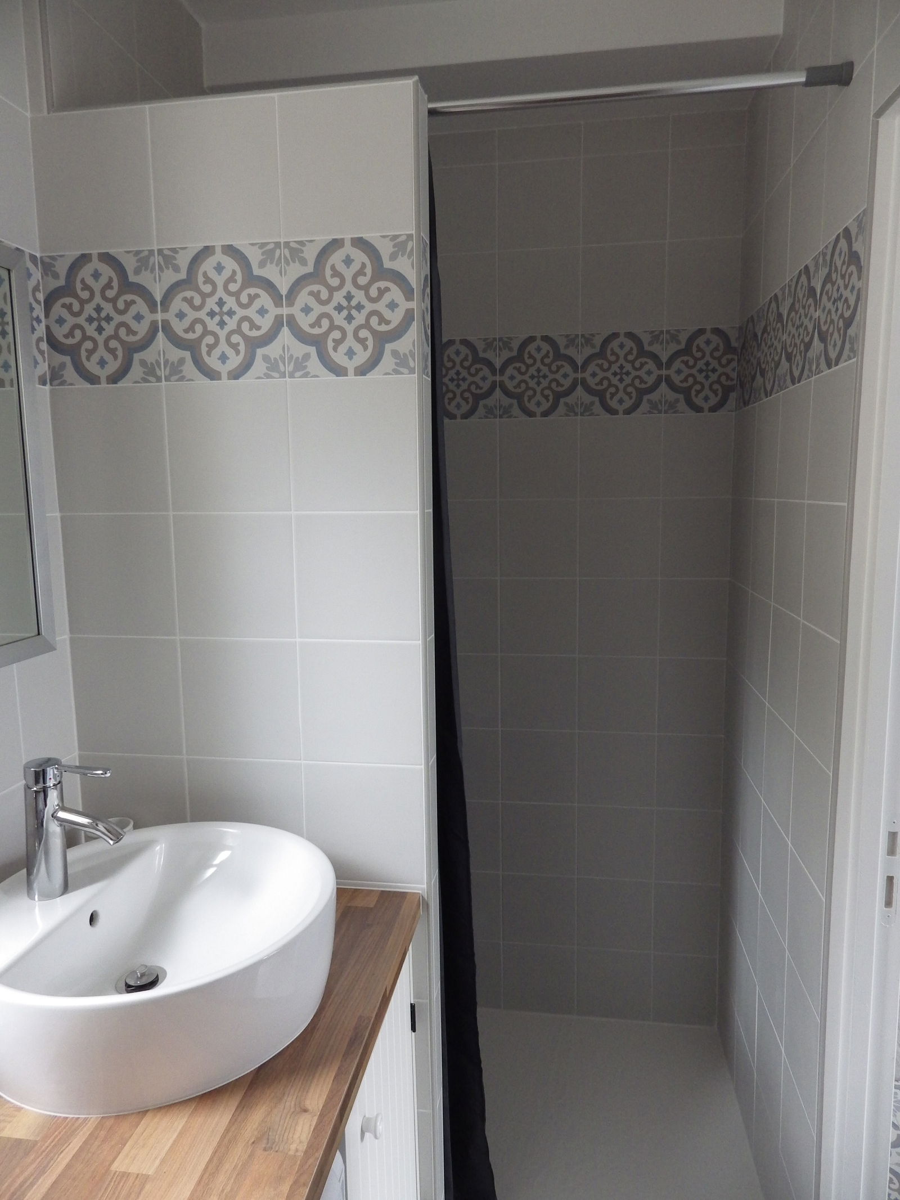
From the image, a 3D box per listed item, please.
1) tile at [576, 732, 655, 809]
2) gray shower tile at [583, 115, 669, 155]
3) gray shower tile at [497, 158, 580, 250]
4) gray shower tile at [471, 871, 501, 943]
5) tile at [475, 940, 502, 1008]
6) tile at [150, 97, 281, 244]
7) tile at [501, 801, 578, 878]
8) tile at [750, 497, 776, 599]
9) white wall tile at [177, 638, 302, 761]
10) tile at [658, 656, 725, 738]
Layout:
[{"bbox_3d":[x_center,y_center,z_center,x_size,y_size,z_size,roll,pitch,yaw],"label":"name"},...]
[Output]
[{"bbox_3d":[0.432,0.444,1.988,0.198,0.198,0.009,0,8,8],"label":"tile"},{"bbox_3d":[0.415,-1.092,1.801,0.201,0.076,0.010,0,7,8],"label":"gray shower tile"},{"bbox_3d":[0.214,-0.942,1.823,0.198,0.198,0.009,0,8,8],"label":"gray shower tile"},{"bbox_3d":[0.043,0.845,2.122,0.200,0.200,0.010,0,8,9],"label":"gray shower tile"},{"bbox_3d":[0.046,1.045,2.148,0.200,0.200,0.010,0,8,9],"label":"tile"},{"bbox_3d":[-0.348,-0.631,1.131,0.198,0.199,0.009,0,8,8],"label":"tile"},{"bbox_3d":[0.241,0.647,2.067,0.200,0.200,0.010,0,7,9],"label":"tile"},{"bbox_3d":[0.657,-0.105,1.594,0.010,0.200,0.200,0,7,9],"label":"tile"},{"bbox_3d":[-0.342,0.163,1.252,0.200,0.200,0.010,0,7,8],"label":"white wall tile"},{"bbox_3d":[0.617,0.247,1.947,0.167,0.200,0.010,0,7,8],"label":"tile"}]

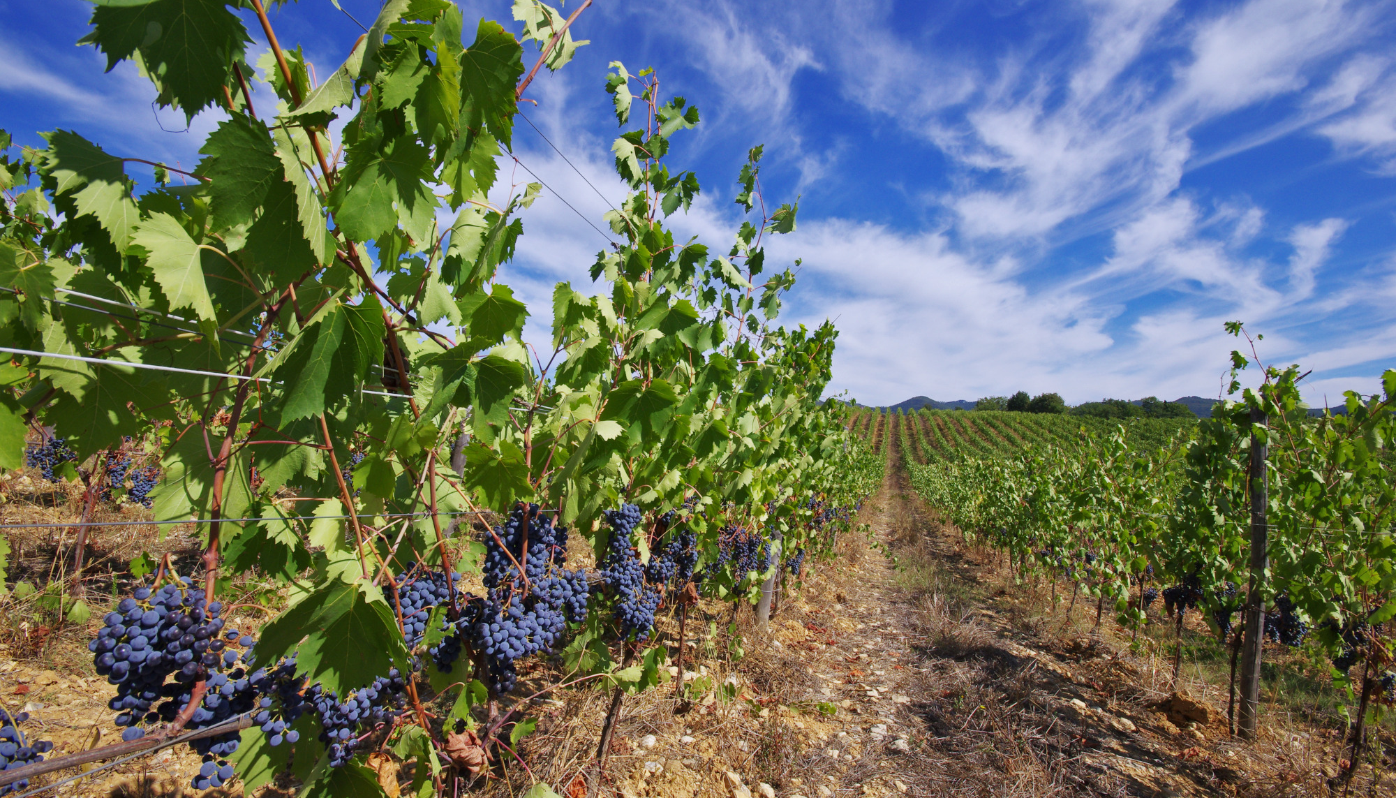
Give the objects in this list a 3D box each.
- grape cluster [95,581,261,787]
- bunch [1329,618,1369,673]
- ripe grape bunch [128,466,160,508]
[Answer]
[{"bbox_3d":[-0.595,0.324,0.660,0.145,0.225,0.130,1,-1,-42],"label":"grape cluster"},{"bbox_3d":[2.331,0.887,2.080,0.099,0.193,0.104,1,-1,-42],"label":"bunch"},{"bbox_3d":[-2.386,0.378,2.500,0.103,0.173,0.099,1,-1,-44],"label":"ripe grape bunch"}]

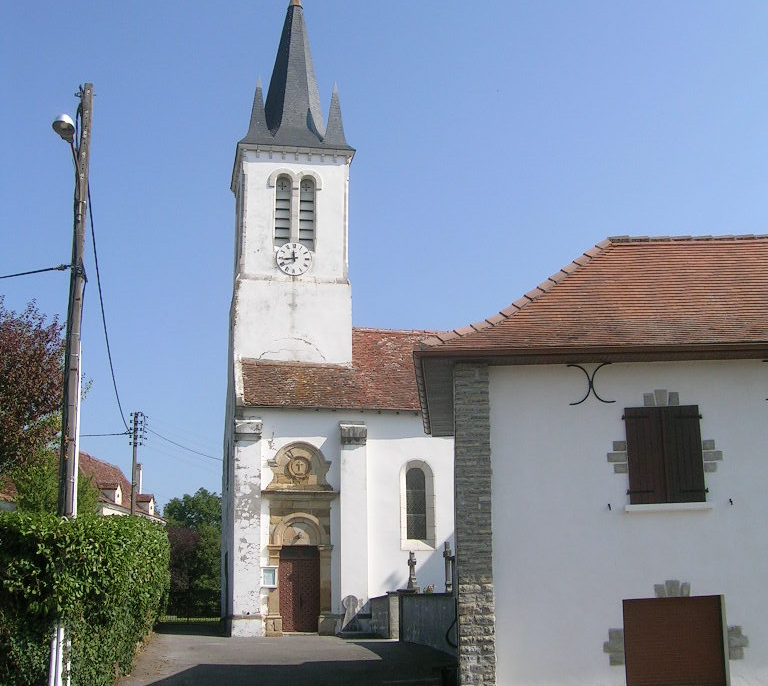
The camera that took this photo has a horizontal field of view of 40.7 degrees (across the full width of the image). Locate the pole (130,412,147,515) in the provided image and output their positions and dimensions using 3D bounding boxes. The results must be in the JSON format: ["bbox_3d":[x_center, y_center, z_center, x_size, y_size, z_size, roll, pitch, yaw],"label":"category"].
[{"bbox_3d":[-8.837,6.148,36.600,0.600,7.545,0.400,-1,-13,0],"label":"pole"}]

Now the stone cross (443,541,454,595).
[{"bbox_3d":[1.689,5.985,27.352,0.220,1.430,0.480,2,-14,-12],"label":"stone cross"}]

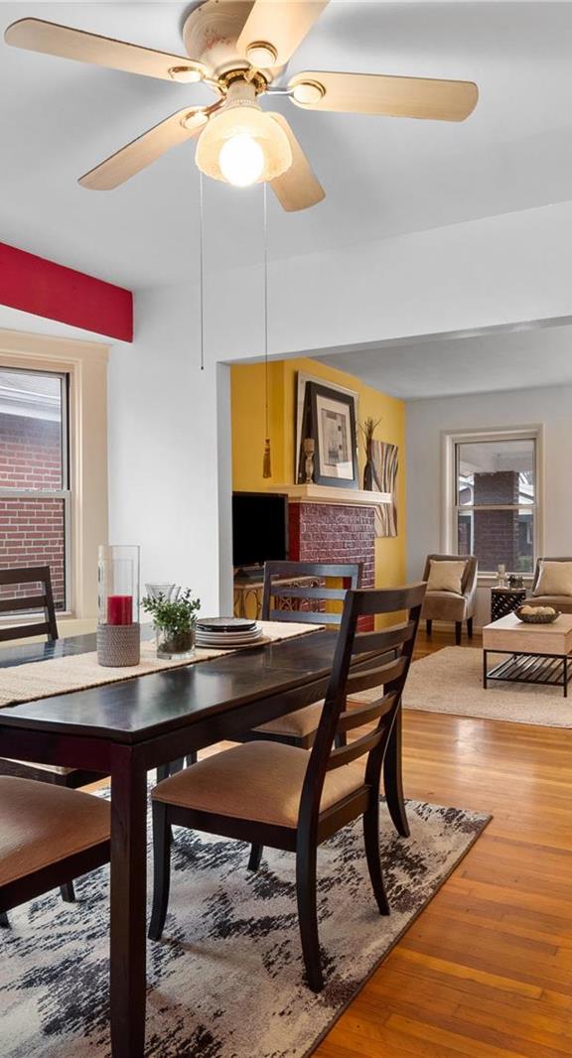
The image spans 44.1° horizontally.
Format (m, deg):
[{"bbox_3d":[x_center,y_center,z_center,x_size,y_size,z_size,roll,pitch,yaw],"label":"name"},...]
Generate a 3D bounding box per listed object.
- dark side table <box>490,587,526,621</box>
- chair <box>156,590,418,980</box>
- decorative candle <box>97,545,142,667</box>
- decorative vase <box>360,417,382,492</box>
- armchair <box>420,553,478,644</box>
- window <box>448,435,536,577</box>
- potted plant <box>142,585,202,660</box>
[{"bbox_3d":[2.292,0.896,7.279,0.320,0.550,0.320,0,0,30],"label":"dark side table"},{"bbox_3d":[0.011,0.663,2.063,0.630,1.012,0.520,0,0,31],"label":"chair"},{"bbox_3d":[-0.551,0.248,2.337,0.146,0.385,0.146,0,0,0],"label":"decorative candle"},{"bbox_3d":[0.810,-0.726,6.831,0.180,0.757,0.170,0,0,31],"label":"decorative vase"},{"bbox_3d":[1.681,0.733,7.471,0.580,0.880,0.680,0,0,30],"label":"armchair"},{"bbox_3d":[2.304,-0.280,7.787,0.941,1.581,0.100,0,0,31],"label":"window"},{"bbox_3d":[-0.399,0.317,2.478,0.200,0.245,0.200,0,0,0],"label":"potted plant"}]

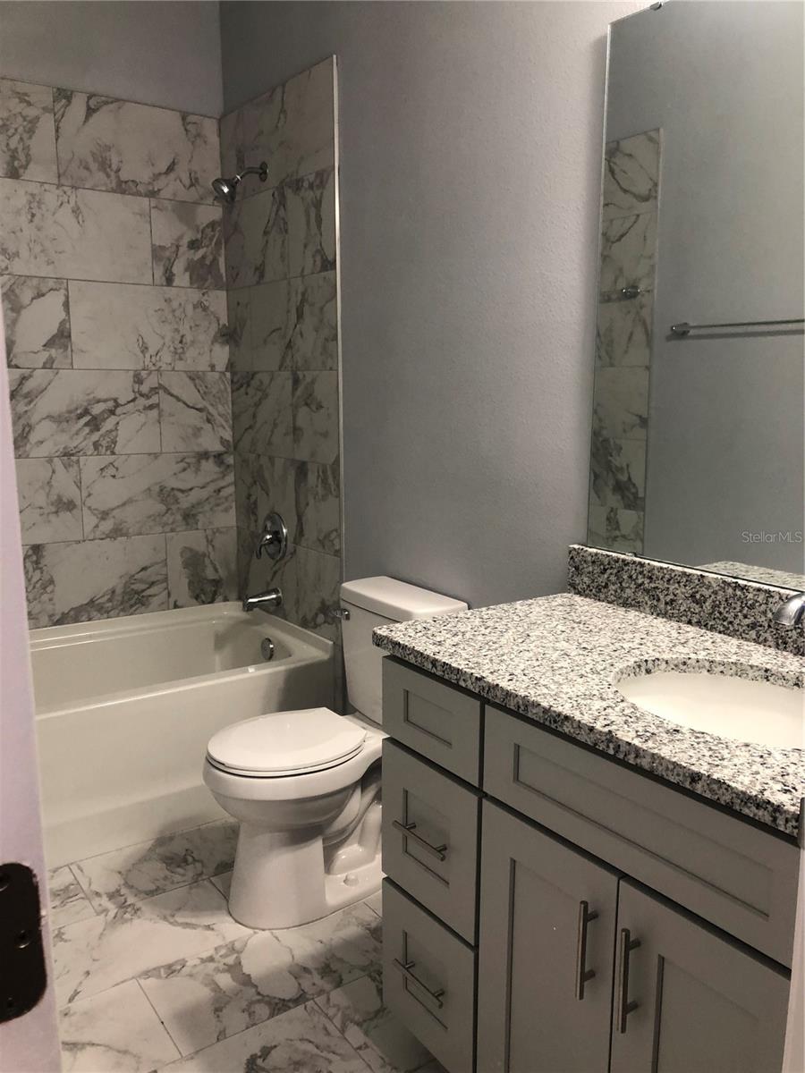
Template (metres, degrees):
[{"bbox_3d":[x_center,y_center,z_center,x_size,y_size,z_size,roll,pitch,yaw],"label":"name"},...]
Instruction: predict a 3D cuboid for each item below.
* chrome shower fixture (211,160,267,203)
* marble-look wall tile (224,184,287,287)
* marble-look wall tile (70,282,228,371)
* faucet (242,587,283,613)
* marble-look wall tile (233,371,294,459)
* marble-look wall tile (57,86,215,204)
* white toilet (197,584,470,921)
[{"bbox_3d":[-0.564,-1.221,2.978,0.198,0.150,0.082,-7,12,-35],"label":"chrome shower fixture"},{"bbox_3d":[-0.526,-1.065,3.129,0.012,0.305,0.481,-7,12,-36],"label":"marble-look wall tile"},{"bbox_3d":[-0.925,-0.772,3.220,0.595,0.304,0.010,-7,12,-35],"label":"marble-look wall tile"},{"bbox_3d":[-0.529,0.238,3.224,0.140,0.070,0.060,-7,12,-36],"label":"faucet"},{"bbox_3d":[-0.528,-0.461,3.237,0.010,0.304,0.508,-7,12,-35],"label":"marble-look wall tile"},{"bbox_3d":[-0.924,-1.377,3.111,0.599,0.304,0.010,-7,12,-35],"label":"marble-look wall tile"},{"bbox_3d":[-0.216,0.571,2.410,0.670,0.785,0.430,-7,12,-36],"label":"white toilet"}]

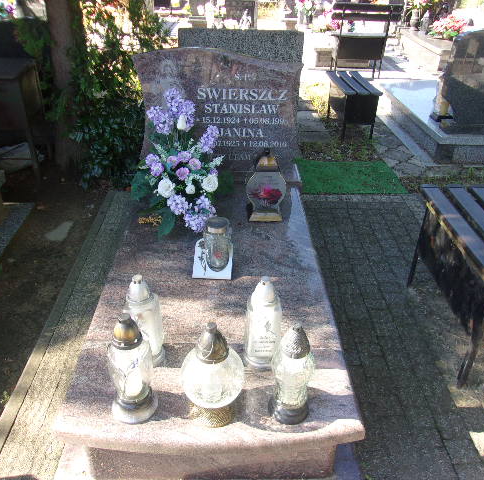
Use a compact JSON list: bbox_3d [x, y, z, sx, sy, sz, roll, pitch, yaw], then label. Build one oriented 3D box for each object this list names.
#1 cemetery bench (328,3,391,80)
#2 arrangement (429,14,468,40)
[{"bbox_3d":[1.430,-2.398,5.987,0.800,0.840,0.430,3,31,4],"label":"cemetery bench"},{"bbox_3d":[2.960,-3.078,7.181,0.500,0.310,0.400,0,31,0],"label":"arrangement"}]

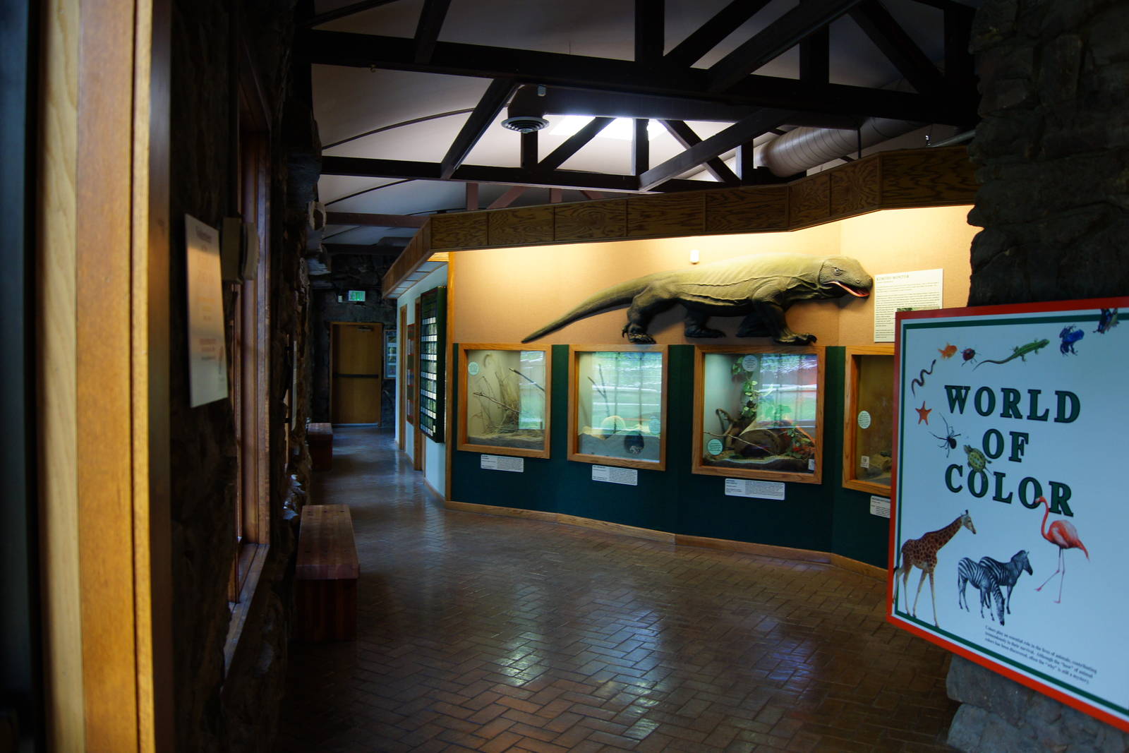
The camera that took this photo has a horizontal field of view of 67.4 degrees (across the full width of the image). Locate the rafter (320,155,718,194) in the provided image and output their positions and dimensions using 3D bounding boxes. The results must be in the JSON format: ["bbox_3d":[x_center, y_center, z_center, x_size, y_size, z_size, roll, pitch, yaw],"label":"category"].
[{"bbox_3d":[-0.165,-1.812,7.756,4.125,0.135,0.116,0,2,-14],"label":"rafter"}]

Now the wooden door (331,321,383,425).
[{"bbox_3d":[-4.240,-0.043,17.282,1.030,2.090,0.100,0,2,-14],"label":"wooden door"}]

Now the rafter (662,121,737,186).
[{"bbox_3d":[1.247,-2.224,8.106,1.058,0.096,0.113,42,-8,-12],"label":"rafter"}]

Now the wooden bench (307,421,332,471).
[{"bbox_3d":[-3.448,0.956,11.940,0.345,0.445,1.740,0,2,-16],"label":"wooden bench"}]

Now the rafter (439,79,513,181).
[{"bbox_3d":[-0.684,-1.762,6.084,0.090,0.135,2.866,0,2,-14],"label":"rafter"}]

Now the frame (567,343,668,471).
[{"bbox_3d":[0.472,0.255,7.442,1.065,1.056,0.080,2,2,40],"label":"frame"}]

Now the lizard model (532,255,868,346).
[{"bbox_3d":[0.886,-0.589,6.735,3.072,0.665,0.520,2,2,35],"label":"lizard model"}]

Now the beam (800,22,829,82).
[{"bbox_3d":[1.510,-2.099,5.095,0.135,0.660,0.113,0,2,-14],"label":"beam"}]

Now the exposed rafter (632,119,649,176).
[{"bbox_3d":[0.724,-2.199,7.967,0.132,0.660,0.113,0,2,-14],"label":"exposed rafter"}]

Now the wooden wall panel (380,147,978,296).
[{"bbox_3d":[-1.119,-1.316,9.140,1.835,0.335,11.378,0,2,-29],"label":"wooden wall panel"}]

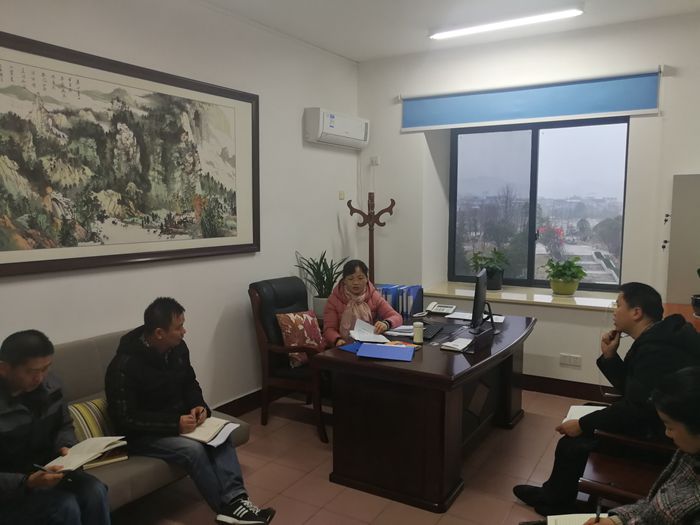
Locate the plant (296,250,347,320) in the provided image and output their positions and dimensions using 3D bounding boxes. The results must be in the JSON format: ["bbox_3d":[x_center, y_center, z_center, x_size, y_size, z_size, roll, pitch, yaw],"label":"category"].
[{"bbox_3d":[-0.241,0.186,4.612,0.450,0.580,0.450,0,6,0],"label":"plant"}]

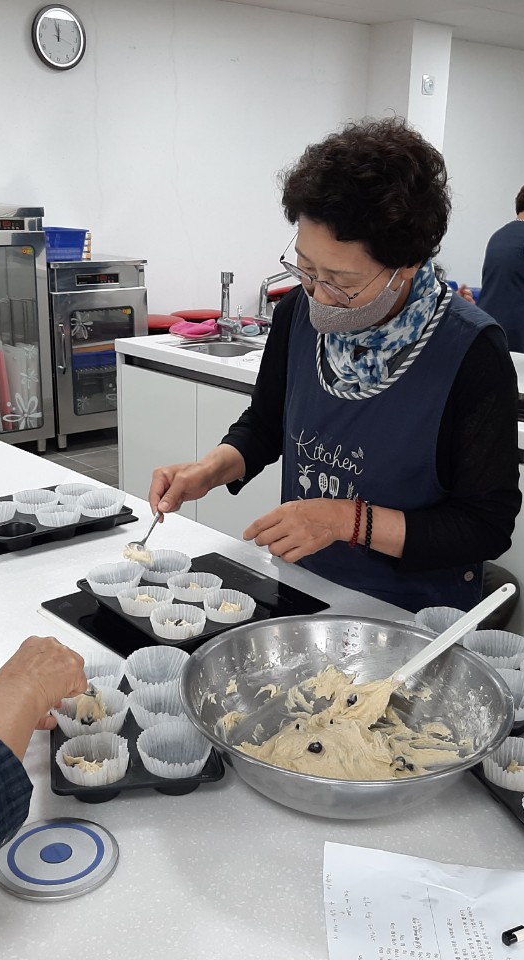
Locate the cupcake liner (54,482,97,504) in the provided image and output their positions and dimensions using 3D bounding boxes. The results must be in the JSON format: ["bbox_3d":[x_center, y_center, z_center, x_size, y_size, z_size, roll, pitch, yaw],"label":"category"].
[{"bbox_3d":[-0.364,0.040,1.892,0.084,0.045,0.084,-13,22,-39],"label":"cupcake liner"}]

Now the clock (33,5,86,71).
[{"bbox_3d":[-1.190,-2.596,5.643,0.355,0.355,0.050,-13,22,-38],"label":"clock"}]

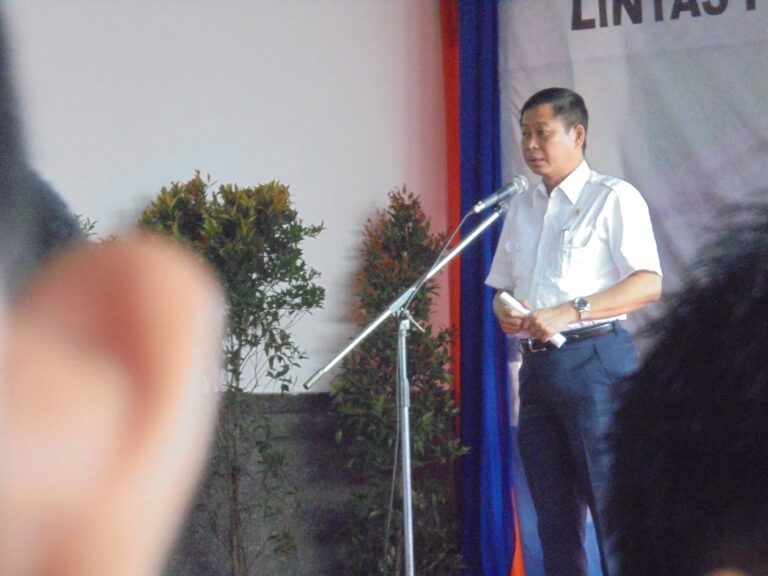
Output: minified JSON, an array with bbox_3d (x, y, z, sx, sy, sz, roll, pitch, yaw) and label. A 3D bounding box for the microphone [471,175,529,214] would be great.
[{"bbox_3d":[0.325,-0.256,9.600,0.192,0.050,0.050,-29,12,-28],"label":"microphone"}]

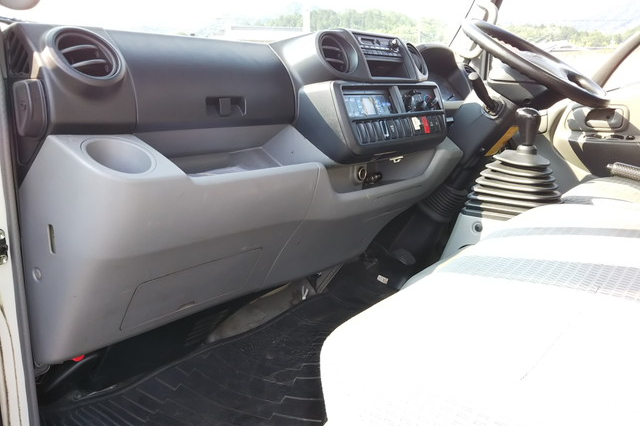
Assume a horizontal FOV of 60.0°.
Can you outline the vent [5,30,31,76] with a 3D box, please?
[{"bbox_3d":[-0.357,-0.192,0.665,0.050,0.060,0.025,7,15,15],"label":"vent"}]

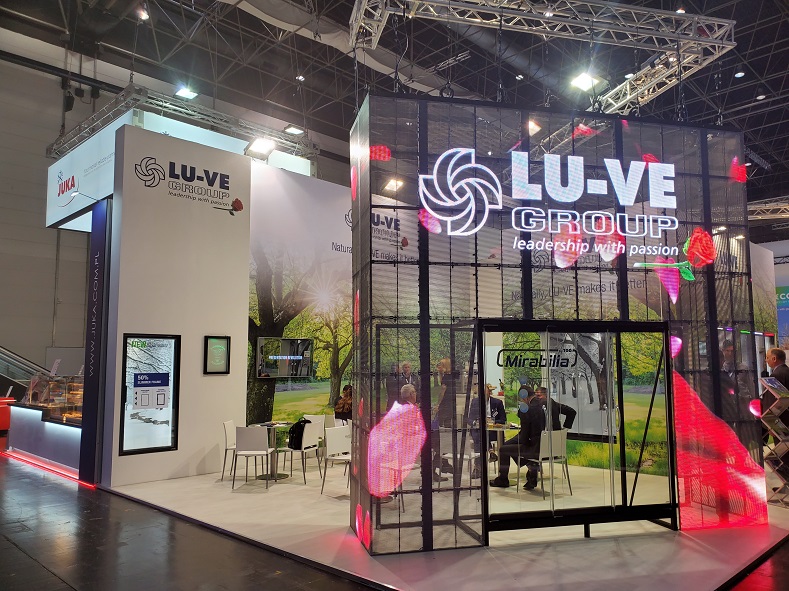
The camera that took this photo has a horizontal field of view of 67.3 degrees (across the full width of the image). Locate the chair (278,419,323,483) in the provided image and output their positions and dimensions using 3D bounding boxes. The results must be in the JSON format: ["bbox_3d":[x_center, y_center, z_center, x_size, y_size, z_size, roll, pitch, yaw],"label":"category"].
[{"bbox_3d":[-1.283,2.145,8.161,0.520,0.790,0.460,-3,-6,23],"label":"chair"}]

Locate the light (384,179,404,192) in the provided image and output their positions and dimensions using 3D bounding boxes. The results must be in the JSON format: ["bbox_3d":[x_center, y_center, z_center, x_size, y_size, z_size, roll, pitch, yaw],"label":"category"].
[{"bbox_3d":[0.000,-2.120,11.466,0.310,0.180,0.250,5,-8,-44],"label":"light"}]

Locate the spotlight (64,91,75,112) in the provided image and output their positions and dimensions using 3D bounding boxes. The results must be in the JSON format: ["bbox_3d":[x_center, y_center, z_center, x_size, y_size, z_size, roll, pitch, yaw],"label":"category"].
[{"bbox_3d":[-5.761,-3.439,10.500,0.140,0.340,0.140,-6,-8,44],"label":"spotlight"}]

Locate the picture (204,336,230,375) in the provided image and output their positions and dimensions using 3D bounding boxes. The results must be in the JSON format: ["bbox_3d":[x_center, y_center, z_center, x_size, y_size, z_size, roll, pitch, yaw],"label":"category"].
[{"bbox_3d":[-2.663,0.904,8.871,0.425,0.565,0.070,5,-8,-44],"label":"picture"}]

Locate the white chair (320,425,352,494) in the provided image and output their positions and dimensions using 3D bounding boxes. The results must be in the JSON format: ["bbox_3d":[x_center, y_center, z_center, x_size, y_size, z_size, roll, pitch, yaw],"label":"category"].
[{"bbox_3d":[-0.572,2.064,7.363,0.520,0.790,0.460,-5,-7,40],"label":"white chair"}]

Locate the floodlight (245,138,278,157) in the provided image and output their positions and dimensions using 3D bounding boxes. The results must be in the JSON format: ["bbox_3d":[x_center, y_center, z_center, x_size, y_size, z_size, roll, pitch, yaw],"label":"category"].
[{"bbox_3d":[-2.234,-2.425,9.838,0.430,0.130,0.330,6,-50,-49],"label":"floodlight"}]

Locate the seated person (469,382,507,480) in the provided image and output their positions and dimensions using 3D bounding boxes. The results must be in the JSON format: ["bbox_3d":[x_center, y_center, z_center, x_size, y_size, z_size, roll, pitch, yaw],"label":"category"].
[{"bbox_3d":[1.344,1.930,8.600,0.560,1.280,0.850,-1,-6,5],"label":"seated person"}]

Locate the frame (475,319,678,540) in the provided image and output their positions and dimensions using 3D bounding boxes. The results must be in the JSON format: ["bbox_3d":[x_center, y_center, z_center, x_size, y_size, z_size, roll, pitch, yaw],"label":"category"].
[{"bbox_3d":[1.743,1.259,5.730,1.947,2.004,0.300,1,-6,-13],"label":"frame"}]

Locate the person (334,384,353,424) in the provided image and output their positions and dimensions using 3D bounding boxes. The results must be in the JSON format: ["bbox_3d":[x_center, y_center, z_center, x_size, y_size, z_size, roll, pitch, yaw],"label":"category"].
[{"bbox_3d":[-0.594,1.981,8.982,0.500,1.270,0.750,-2,-6,14],"label":"person"}]

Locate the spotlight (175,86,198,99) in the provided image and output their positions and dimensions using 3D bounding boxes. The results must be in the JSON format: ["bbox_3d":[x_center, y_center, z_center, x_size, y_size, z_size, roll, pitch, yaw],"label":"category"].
[{"bbox_3d":[-3.266,-3.164,9.300,0.240,0.140,0.310,-6,-8,44],"label":"spotlight"}]

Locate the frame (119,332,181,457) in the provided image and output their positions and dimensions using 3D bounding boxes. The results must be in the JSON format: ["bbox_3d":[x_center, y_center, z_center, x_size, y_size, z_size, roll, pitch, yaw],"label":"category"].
[{"bbox_3d":[-3.330,1.339,8.107,0.791,1.600,0.090,5,-8,-44],"label":"frame"}]

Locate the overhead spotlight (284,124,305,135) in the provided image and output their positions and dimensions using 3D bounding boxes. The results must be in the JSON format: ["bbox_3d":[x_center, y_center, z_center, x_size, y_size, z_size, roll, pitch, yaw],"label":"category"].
[{"bbox_3d":[-1.869,-3.116,11.103,0.260,0.100,0.330,-5,-7,41],"label":"overhead spotlight"}]

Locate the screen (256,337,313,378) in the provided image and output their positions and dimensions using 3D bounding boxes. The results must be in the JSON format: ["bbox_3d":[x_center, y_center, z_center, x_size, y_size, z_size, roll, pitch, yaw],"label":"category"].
[{"bbox_3d":[-1.788,1.045,9.848,0.080,0.655,1.160,-5,-7,41],"label":"screen"}]

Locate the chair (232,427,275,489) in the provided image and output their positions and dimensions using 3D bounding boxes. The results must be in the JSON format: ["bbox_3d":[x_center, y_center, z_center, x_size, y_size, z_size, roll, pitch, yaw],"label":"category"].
[{"bbox_3d":[-1.802,2.092,7.756,0.450,0.775,0.470,-1,-6,4],"label":"chair"}]

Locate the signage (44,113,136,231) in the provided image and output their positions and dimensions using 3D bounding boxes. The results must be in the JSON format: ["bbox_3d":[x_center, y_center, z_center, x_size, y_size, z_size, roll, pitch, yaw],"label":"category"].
[{"bbox_3d":[-4.981,-1.910,9.578,3.726,1.132,0.160,-6,-8,44],"label":"signage"}]

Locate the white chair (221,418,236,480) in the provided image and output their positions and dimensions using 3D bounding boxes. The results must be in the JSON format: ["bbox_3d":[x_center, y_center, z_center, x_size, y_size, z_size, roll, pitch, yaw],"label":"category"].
[{"bbox_3d":[-2.094,2.141,8.234,0.470,0.775,0.450,0,-6,-4],"label":"white chair"}]

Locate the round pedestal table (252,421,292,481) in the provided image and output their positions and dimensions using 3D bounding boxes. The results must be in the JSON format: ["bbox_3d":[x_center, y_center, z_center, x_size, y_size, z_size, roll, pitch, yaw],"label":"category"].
[{"bbox_3d":[-1.709,2.201,8.410,0.690,0.730,0.690,0,-6,0],"label":"round pedestal table"}]

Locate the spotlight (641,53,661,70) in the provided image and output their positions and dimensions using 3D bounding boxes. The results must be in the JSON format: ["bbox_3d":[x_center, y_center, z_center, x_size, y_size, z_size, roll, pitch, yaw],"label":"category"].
[{"bbox_3d":[3.242,-2.963,7.500,0.160,0.130,0.270,1,-6,-15],"label":"spotlight"}]

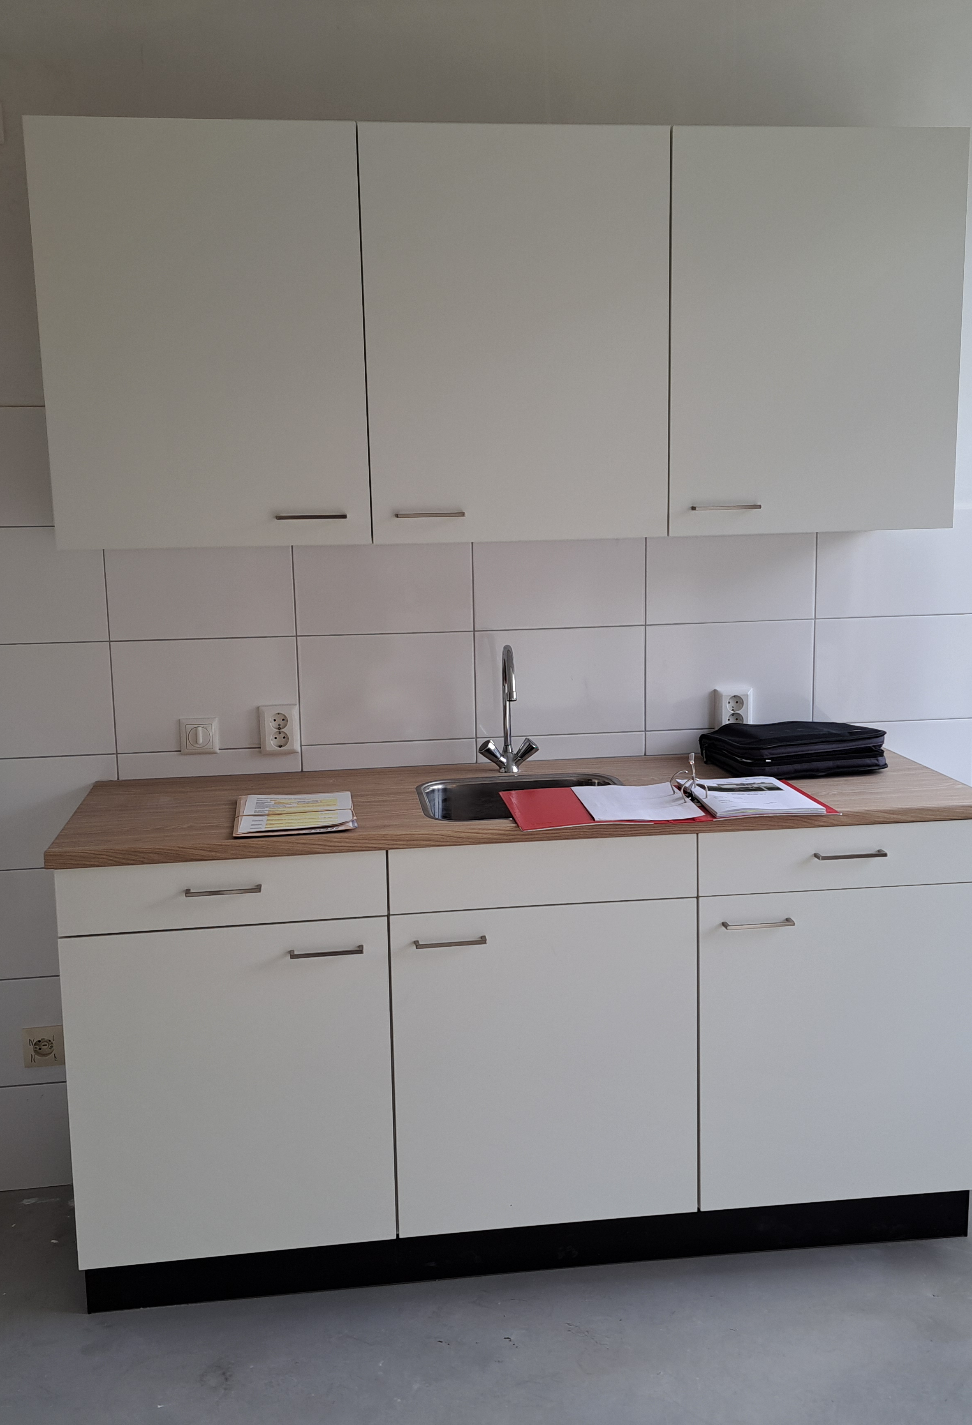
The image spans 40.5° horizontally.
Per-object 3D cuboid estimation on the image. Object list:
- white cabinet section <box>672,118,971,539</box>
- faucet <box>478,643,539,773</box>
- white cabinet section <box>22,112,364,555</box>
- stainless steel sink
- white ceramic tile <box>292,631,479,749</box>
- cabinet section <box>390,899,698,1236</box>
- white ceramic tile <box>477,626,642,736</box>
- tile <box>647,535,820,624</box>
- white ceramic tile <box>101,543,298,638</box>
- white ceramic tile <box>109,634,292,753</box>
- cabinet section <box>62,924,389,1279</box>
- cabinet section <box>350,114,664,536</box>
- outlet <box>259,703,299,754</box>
[{"bbox_3d":[0.640,-0.777,2.793,0.600,0.779,0.340,-2,9,-7],"label":"white cabinet section"},{"bbox_3d":[0.056,-0.001,2.851,0.145,0.295,0.190,-2,10,-7],"label":"faucet"},{"bbox_3d":[-0.550,-0.731,2.644,0.600,0.779,0.340,-2,9,-7],"label":"white cabinet section"},{"bbox_3d":[0.090,0.246,2.705,0.456,0.160,0.387,-2,9,-7],"label":"stainless steel sink"},{"bbox_3d":[-0.218,-0.054,2.942,0.396,0.249,0.014,-2,10,-7],"label":"white ceramic tile"},{"bbox_3d":[0.085,0.647,2.827,0.600,0.652,0.573,-2,9,-7],"label":"cabinet section"},{"bbox_3d":[0.174,-0.069,3.015,0.400,0.249,0.010,-2,9,-7],"label":"white ceramic tile"},{"bbox_3d":[0.568,-0.332,3.042,0.401,0.248,0.010,-2,10,-7],"label":"tile"},{"bbox_3d":[-0.627,-0.286,2.875,0.400,0.249,0.010,-2,9,-7],"label":"white ceramic tile"},{"bbox_3d":[-0.610,-0.039,2.892,0.396,0.249,0.014,-2,10,-7],"label":"white ceramic tile"},{"bbox_3d":[-0.510,0.670,2.753,0.600,0.652,0.573,-2,9,-7],"label":"cabinet section"},{"bbox_3d":[0.045,-0.754,2.719,0.600,0.779,0.340,-2,9,-7],"label":"cabinet section"},{"bbox_3d":[-0.459,0.038,2.933,0.082,0.108,0.020,-2,9,-7],"label":"outlet"}]

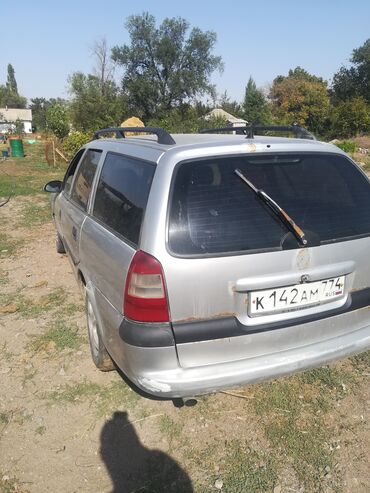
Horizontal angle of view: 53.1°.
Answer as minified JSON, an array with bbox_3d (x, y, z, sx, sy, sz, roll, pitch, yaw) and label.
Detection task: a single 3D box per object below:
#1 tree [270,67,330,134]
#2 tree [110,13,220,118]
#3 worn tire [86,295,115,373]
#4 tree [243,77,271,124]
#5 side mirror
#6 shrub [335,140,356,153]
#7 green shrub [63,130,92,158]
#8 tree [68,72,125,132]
[{"bbox_3d":[11.706,-14.222,37.814,5.833,7.571,5.250,6,18,15],"label":"tree"},{"bbox_3d":[-1.733,-16.353,36.739,10.715,11.990,9.643,0,18,-3],"label":"tree"},{"bbox_3d":[-0.503,0.479,2.420,0.195,0.620,0.620,-6,19,-21],"label":"worn tire"},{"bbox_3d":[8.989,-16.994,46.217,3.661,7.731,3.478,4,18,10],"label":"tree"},{"bbox_3d":[-1.381,-0.629,3.900,0.200,0.135,0.120,-6,19,-21],"label":"side mirror"},{"bbox_3d":[9.935,-6.161,23.246,1.320,0.948,1.188,8,19,21],"label":"shrub"},{"bbox_3d":[-5.243,-5.044,18.433,1.516,1.391,1.440,-4,18,-15],"label":"green shrub"},{"bbox_3d":[-7.836,-12.160,33.002,4.824,6.116,4.341,-3,18,-12],"label":"tree"}]

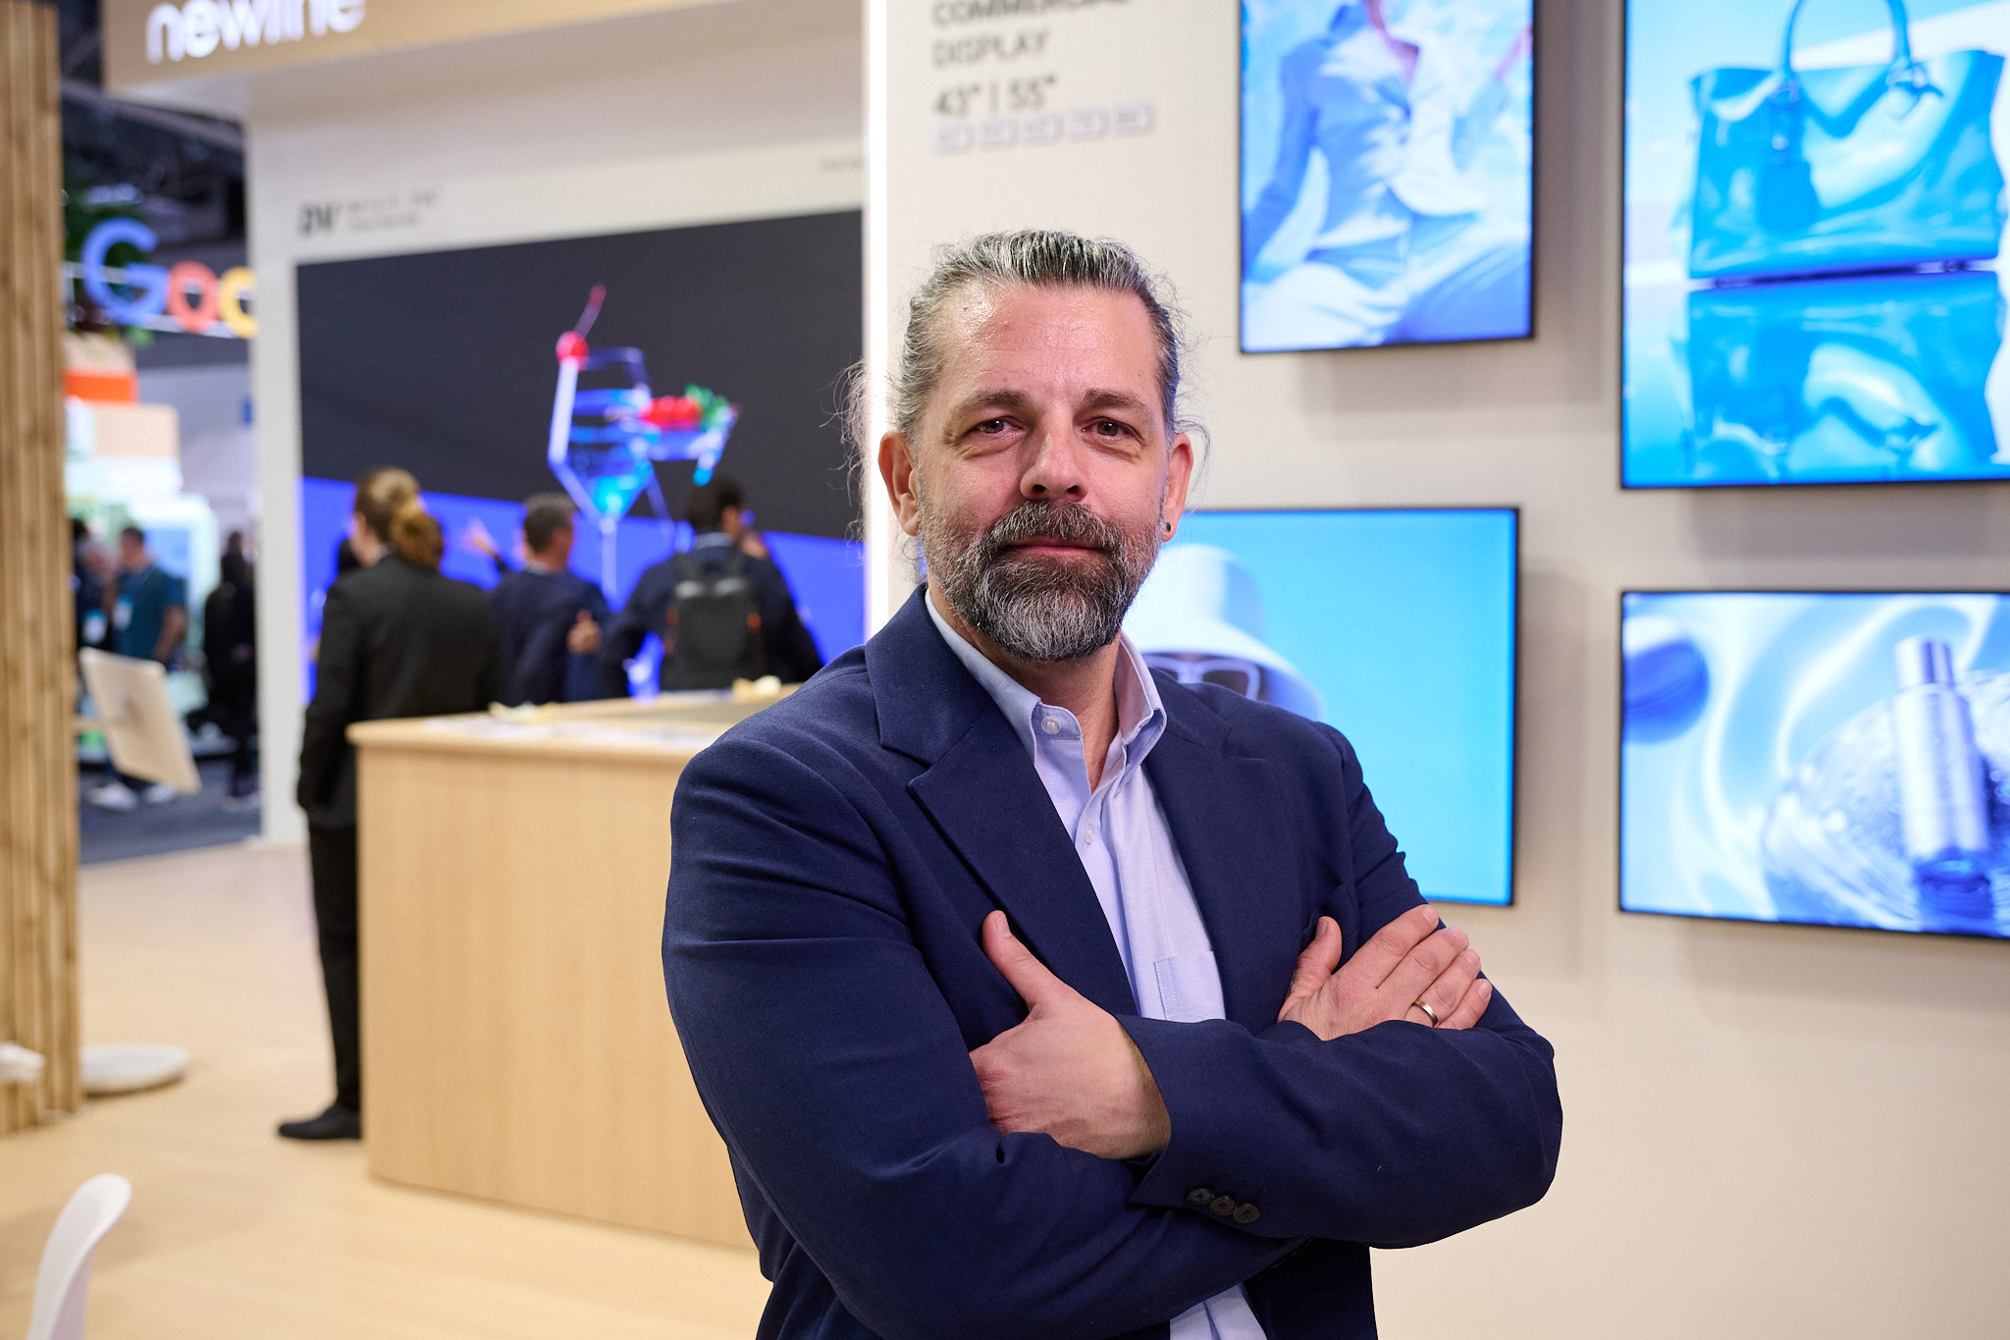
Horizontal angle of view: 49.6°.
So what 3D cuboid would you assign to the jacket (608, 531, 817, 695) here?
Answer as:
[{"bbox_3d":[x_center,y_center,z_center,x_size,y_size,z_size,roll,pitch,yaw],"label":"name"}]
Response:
[{"bbox_3d":[-1.031,-0.071,7.625,0.700,0.780,0.380,0,3,6],"label":"jacket"}]

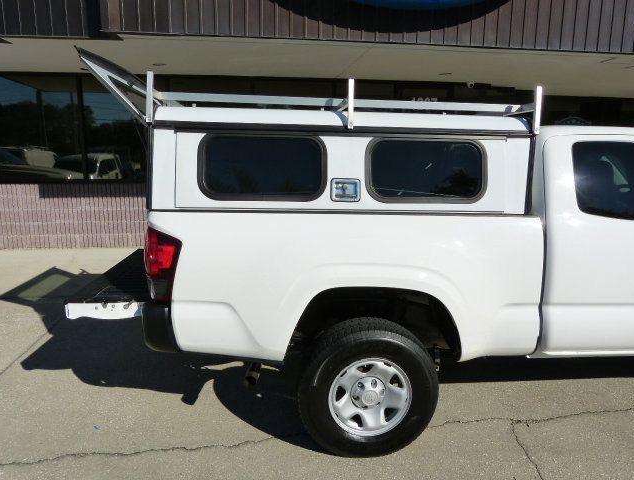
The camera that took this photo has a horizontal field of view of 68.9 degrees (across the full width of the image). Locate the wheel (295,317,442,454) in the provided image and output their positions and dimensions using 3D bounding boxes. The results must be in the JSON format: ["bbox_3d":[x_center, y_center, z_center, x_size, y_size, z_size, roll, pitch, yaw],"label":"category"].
[{"bbox_3d":[0.271,0.791,2.499,0.765,0.760,0.250,1,9,-5],"label":"wheel"}]

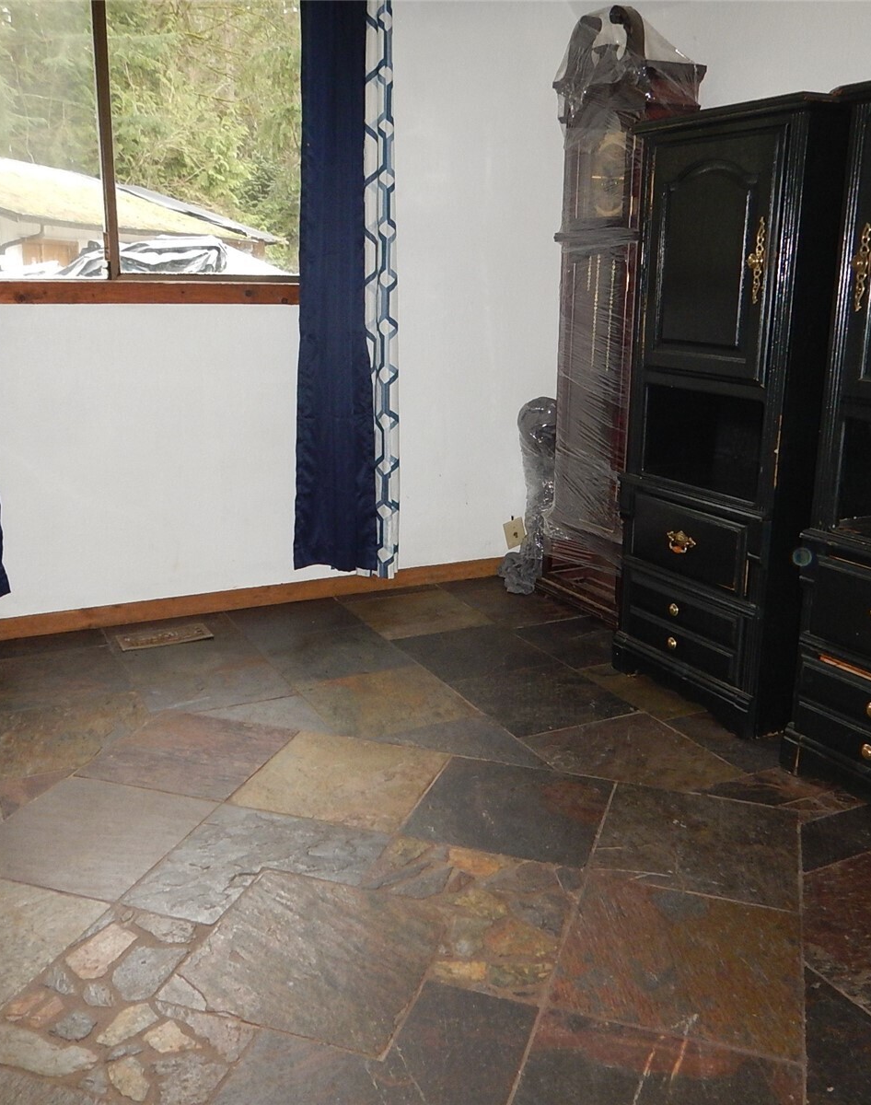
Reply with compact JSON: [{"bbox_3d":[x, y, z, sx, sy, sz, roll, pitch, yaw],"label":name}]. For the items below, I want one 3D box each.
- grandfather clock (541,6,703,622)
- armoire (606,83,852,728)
[{"bbox_3d":[0.643,-0.792,3.619,0.261,2.030,0.597,-6,16,-25],"label":"grandfather clock"},{"bbox_3d":[0.909,-0.370,2.875,0.462,1.598,0.639,-6,16,-25],"label":"armoire"}]

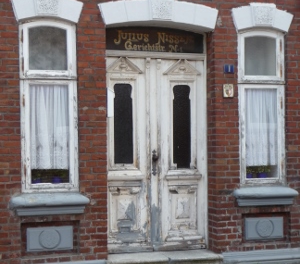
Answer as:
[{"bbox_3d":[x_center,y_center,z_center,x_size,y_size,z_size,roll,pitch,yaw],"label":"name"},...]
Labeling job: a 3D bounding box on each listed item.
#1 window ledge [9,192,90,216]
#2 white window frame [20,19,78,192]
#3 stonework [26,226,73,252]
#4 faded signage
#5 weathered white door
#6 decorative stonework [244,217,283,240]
[{"bbox_3d":[-0.947,0.683,6.801,0.770,0.213,0.160,0,-2,-18],"label":"window ledge"},{"bbox_3d":[-0.982,-0.251,6.929,0.561,1.661,0.090,0,-2,-18],"label":"white window frame"},{"bbox_3d":[-0.962,1.017,6.844,0.450,0.229,0.050,0,-2,-18],"label":"stonework"},{"bbox_3d":[0.033,-0.959,7.452,1.106,0.259,0.040,0,-2,-18],"label":"faded signage"},{"bbox_3d":[0.048,0.228,7.426,1.142,2.000,0.090,0,-2,-18],"label":"weathered white door"},{"bbox_3d":[1.204,1.011,7.544,0.446,0.229,0.050,0,-2,-18],"label":"decorative stonework"}]

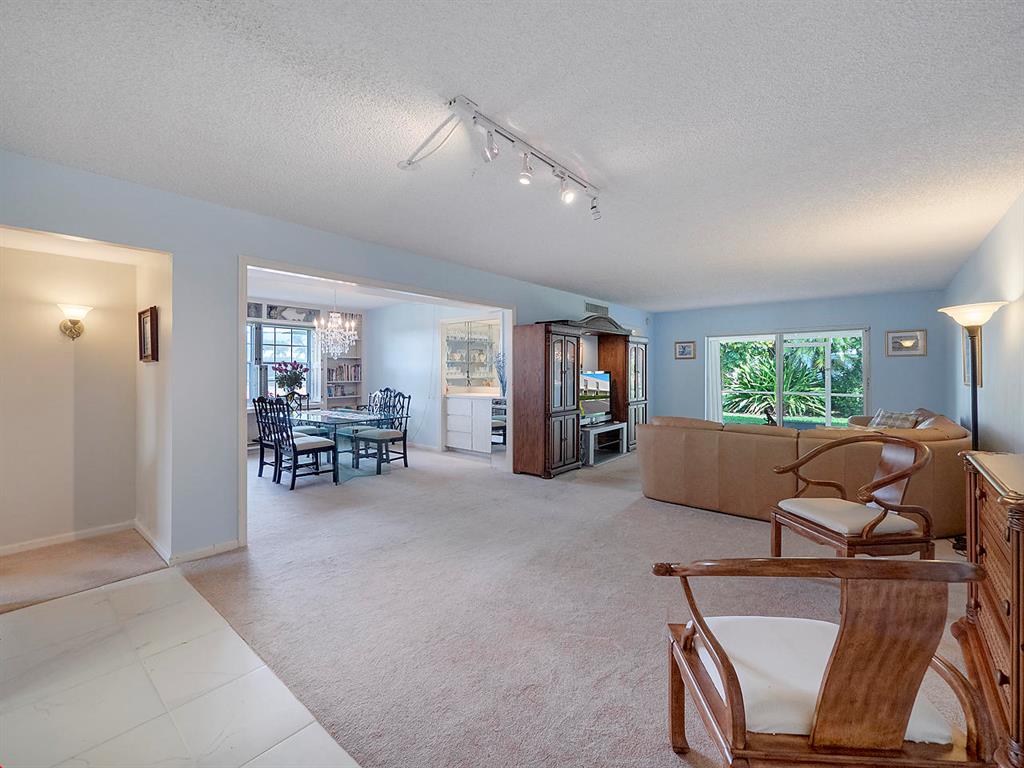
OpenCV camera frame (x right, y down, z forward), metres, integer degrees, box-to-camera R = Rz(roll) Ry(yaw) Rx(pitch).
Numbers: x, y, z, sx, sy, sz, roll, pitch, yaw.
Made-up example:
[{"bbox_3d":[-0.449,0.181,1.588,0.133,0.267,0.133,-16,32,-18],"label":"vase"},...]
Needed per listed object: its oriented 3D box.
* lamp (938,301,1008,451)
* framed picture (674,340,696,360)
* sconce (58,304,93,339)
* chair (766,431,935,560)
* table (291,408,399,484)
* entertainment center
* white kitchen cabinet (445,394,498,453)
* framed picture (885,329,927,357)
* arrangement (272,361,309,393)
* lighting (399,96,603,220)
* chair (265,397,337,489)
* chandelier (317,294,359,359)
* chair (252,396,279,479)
[{"bbox_3d":[3.471,0.280,3.104,0.345,1.730,0.345,1,2,40],"label":"lamp"},{"bbox_3d":[3.487,-0.666,8.313,0.420,0.360,0.030,1,2,40],"label":"framed picture"},{"bbox_3d":[-3.248,-0.457,3.079,0.190,0.265,0.180,1,2,40],"label":"sconce"},{"bbox_3d":[1.950,0.757,2.398,0.570,0.890,0.630,0,1,-6],"label":"chair"},{"bbox_3d":[-2.290,0.773,5.291,1.930,0.740,0.960,1,2,40],"label":"table"},{"bbox_3d":[1.164,0.081,6.116,0.570,2.000,2.800,1,2,41],"label":"entertainment center"},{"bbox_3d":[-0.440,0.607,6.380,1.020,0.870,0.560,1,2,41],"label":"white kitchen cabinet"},{"bbox_3d":[5.820,-0.599,6.120,0.460,0.380,0.030,1,1,40],"label":"framed picture"},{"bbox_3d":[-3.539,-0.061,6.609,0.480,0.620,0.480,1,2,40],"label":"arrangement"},{"bbox_3d":[-0.097,-1.142,2.448,0.740,0.195,1.240,1,2,42],"label":"lighting"},{"bbox_3d":[-2.370,0.637,4.690,0.530,0.980,0.560,1,2,41],"label":"chair"},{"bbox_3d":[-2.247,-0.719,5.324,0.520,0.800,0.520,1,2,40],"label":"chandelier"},{"bbox_3d":[-2.844,0.650,5.136,0.520,1.000,0.560,1,2,40],"label":"chair"}]

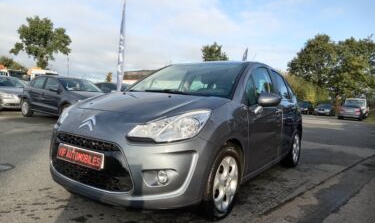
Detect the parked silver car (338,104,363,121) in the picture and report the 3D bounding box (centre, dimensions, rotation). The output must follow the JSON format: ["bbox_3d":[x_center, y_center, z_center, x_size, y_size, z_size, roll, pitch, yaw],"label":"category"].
[{"bbox_3d":[15.100,0.055,25.000,1.770,1.460,4.300,5,3,31],"label":"parked silver car"}]

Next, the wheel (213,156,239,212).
[{"bbox_3d":[0.255,0.568,2.190,0.170,0.440,0.440,5,3,34],"label":"wheel"}]

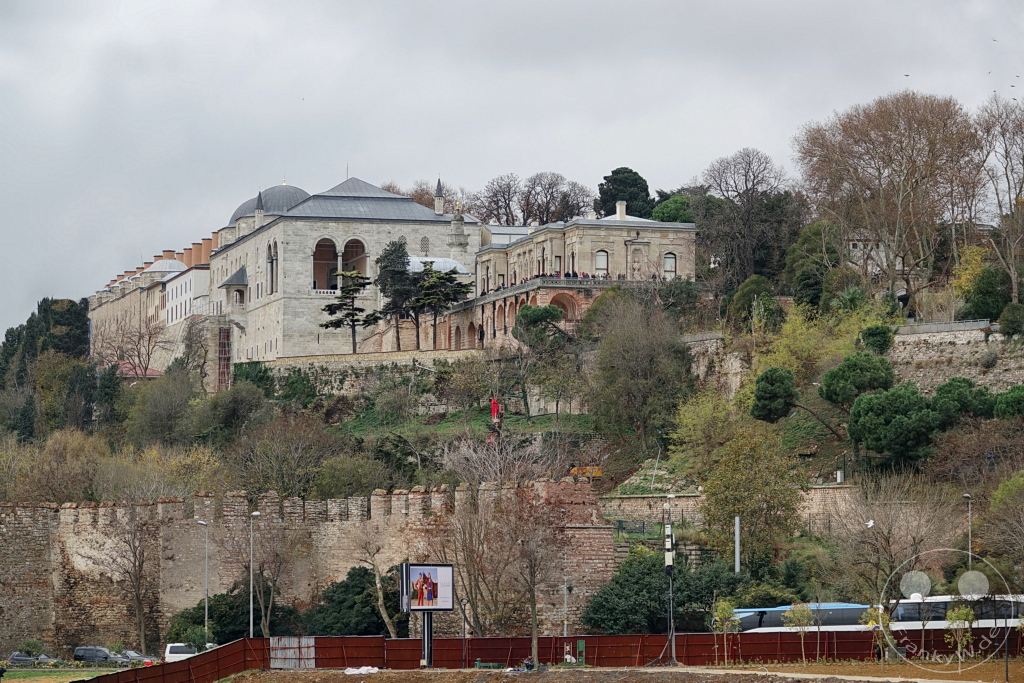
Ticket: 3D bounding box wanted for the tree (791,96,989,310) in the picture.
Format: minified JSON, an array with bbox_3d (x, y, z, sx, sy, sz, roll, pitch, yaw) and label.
[{"bbox_3d":[40.160,-15.320,348.000,20.000,22.600,18.500,0,-5,0],"label":"tree"}]

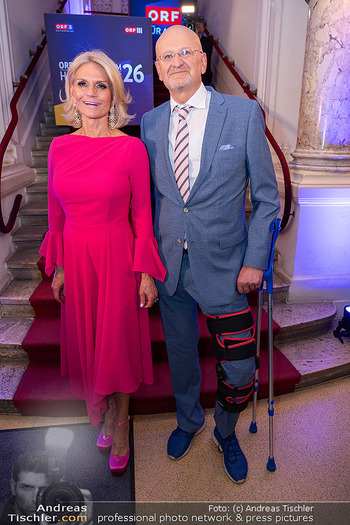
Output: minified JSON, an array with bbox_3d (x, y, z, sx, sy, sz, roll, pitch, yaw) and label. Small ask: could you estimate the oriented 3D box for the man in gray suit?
[{"bbox_3d":[0.130,0.071,1.464,0.580,1.820,0.420,5,19,15],"label":"man in gray suit"}]

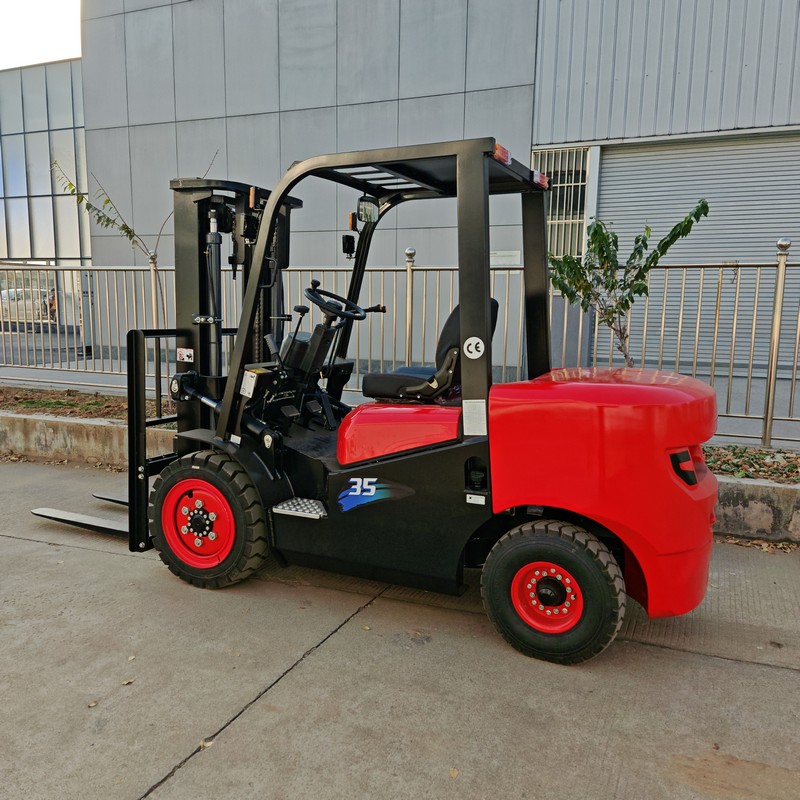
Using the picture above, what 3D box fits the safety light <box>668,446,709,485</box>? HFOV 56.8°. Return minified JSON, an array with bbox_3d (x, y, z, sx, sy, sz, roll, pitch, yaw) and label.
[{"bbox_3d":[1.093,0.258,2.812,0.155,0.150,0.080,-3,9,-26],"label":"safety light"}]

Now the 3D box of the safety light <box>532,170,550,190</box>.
[{"bbox_3d":[0.689,-1.069,3.600,0.050,0.058,0.195,4,9,25],"label":"safety light"}]

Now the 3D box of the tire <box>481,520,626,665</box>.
[{"bbox_3d":[0.624,0.788,3.041,0.575,0.575,0.175,4,9,25],"label":"tire"}]

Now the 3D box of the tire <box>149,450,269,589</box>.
[{"bbox_3d":[-0.987,0.615,3.800,0.680,0.680,0.220,4,9,25],"label":"tire"}]

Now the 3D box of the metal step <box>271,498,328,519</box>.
[{"bbox_3d":[-0.434,0.524,3.541,0.290,0.035,0.215,4,9,25],"label":"metal step"}]

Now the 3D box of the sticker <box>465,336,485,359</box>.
[{"bbox_3d":[0.308,-0.218,3.071,0.090,0.090,0.004,4,9,25],"label":"sticker"}]

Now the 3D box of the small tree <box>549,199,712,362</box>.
[{"bbox_3d":[1.731,-0.544,5.781,1.170,1.929,1.000,4,9,25],"label":"small tree"}]

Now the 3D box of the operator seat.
[{"bbox_3d":[0.179,-0.255,3.645,0.570,0.495,0.480,4,9,25],"label":"operator seat"}]

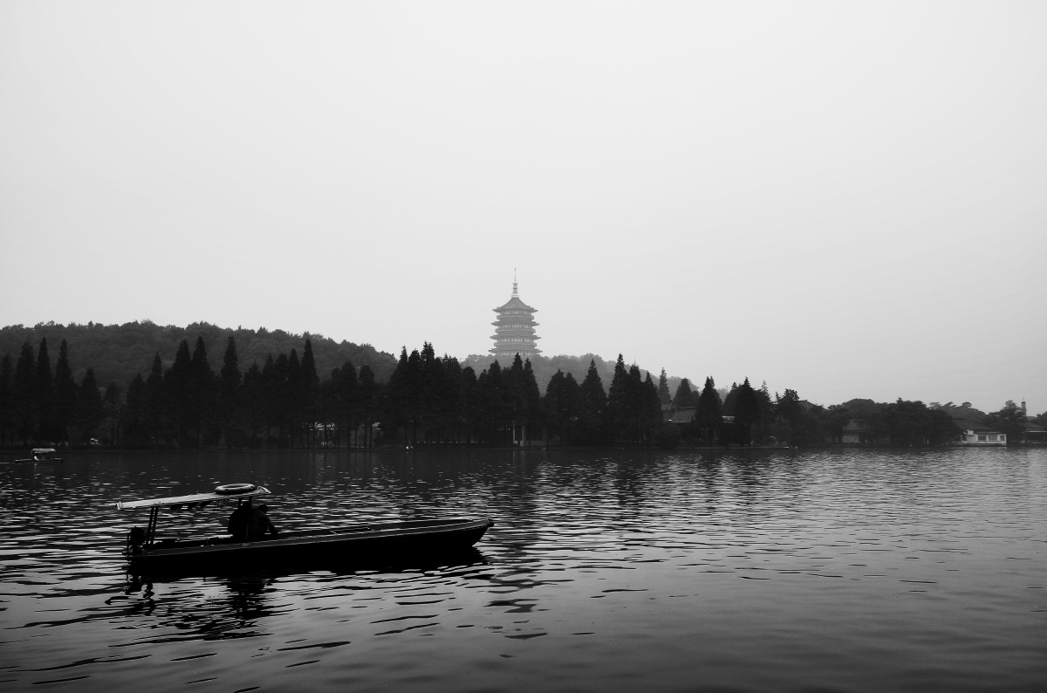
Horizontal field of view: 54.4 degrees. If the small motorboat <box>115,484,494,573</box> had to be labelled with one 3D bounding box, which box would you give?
[{"bbox_3d":[-4.058,3.450,20.283,7.503,1.480,1.600,2,-6,-24],"label":"small motorboat"}]

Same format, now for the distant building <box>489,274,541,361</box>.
[{"bbox_3d":[-4.320,-8.613,556.776,32.000,69.000,32.000,0,-5,0],"label":"distant building"}]

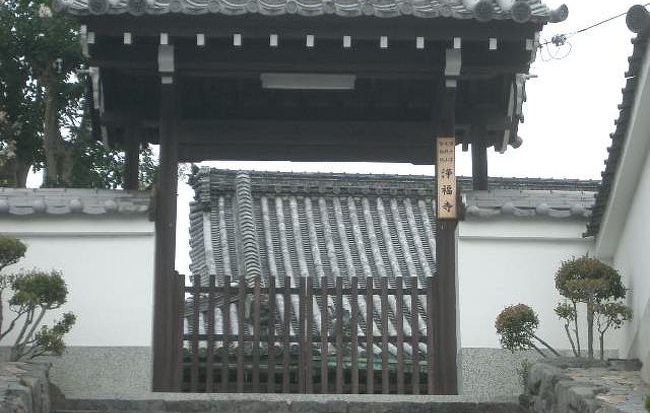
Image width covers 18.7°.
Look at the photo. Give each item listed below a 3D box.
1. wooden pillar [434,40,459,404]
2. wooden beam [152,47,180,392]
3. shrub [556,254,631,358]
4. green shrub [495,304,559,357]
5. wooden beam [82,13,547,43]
[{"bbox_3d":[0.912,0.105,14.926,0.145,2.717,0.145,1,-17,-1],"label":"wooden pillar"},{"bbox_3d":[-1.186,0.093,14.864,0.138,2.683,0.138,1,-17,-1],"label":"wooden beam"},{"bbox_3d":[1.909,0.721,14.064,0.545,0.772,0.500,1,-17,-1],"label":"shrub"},{"bbox_3d":[1.435,0.880,14.001,0.449,0.394,0.360,1,-17,-1],"label":"green shrub"},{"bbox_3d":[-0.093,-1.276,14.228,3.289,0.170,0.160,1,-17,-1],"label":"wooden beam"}]

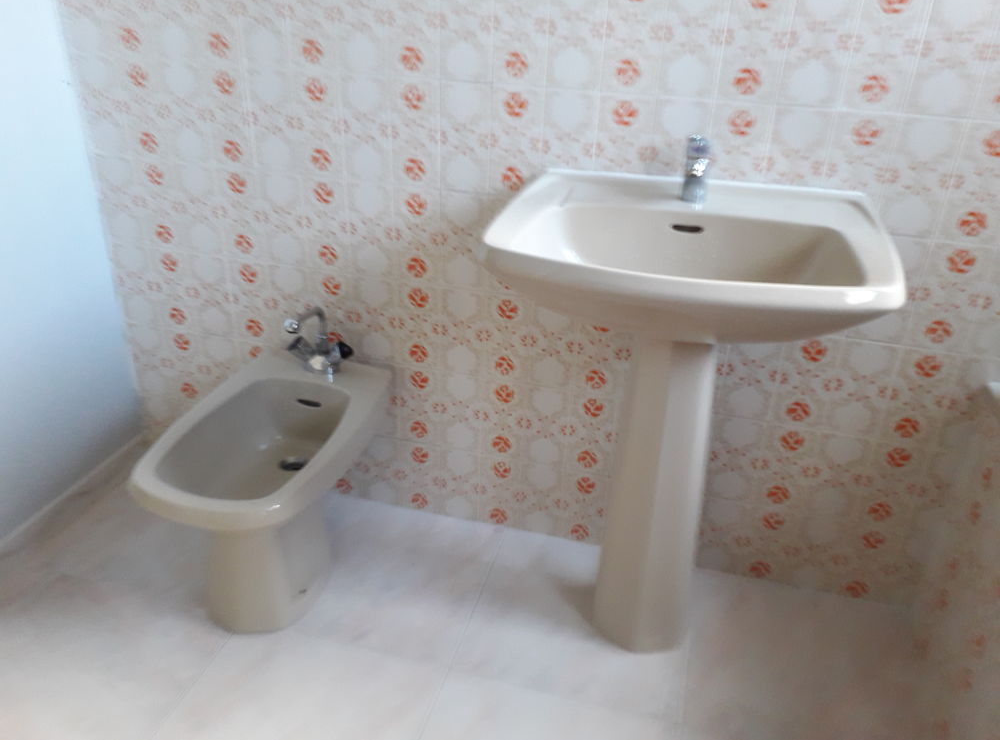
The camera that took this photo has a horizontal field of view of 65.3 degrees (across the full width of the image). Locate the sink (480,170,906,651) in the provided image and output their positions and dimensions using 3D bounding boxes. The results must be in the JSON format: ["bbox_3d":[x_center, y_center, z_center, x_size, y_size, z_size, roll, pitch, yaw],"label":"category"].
[{"bbox_3d":[0.280,0.149,1.390,0.587,0.862,0.480,9,28,13],"label":"sink"}]

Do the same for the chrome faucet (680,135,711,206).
[{"bbox_3d":[0.331,-0.332,1.297,0.046,0.120,0.117,9,28,13],"label":"chrome faucet"}]

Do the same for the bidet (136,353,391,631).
[{"bbox_3d":[-0.460,0.270,1.625,0.383,0.382,0.572,9,28,13],"label":"bidet"}]

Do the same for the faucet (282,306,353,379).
[{"bbox_3d":[-0.400,-0.054,1.666,0.155,0.167,0.145,9,28,13],"label":"faucet"}]

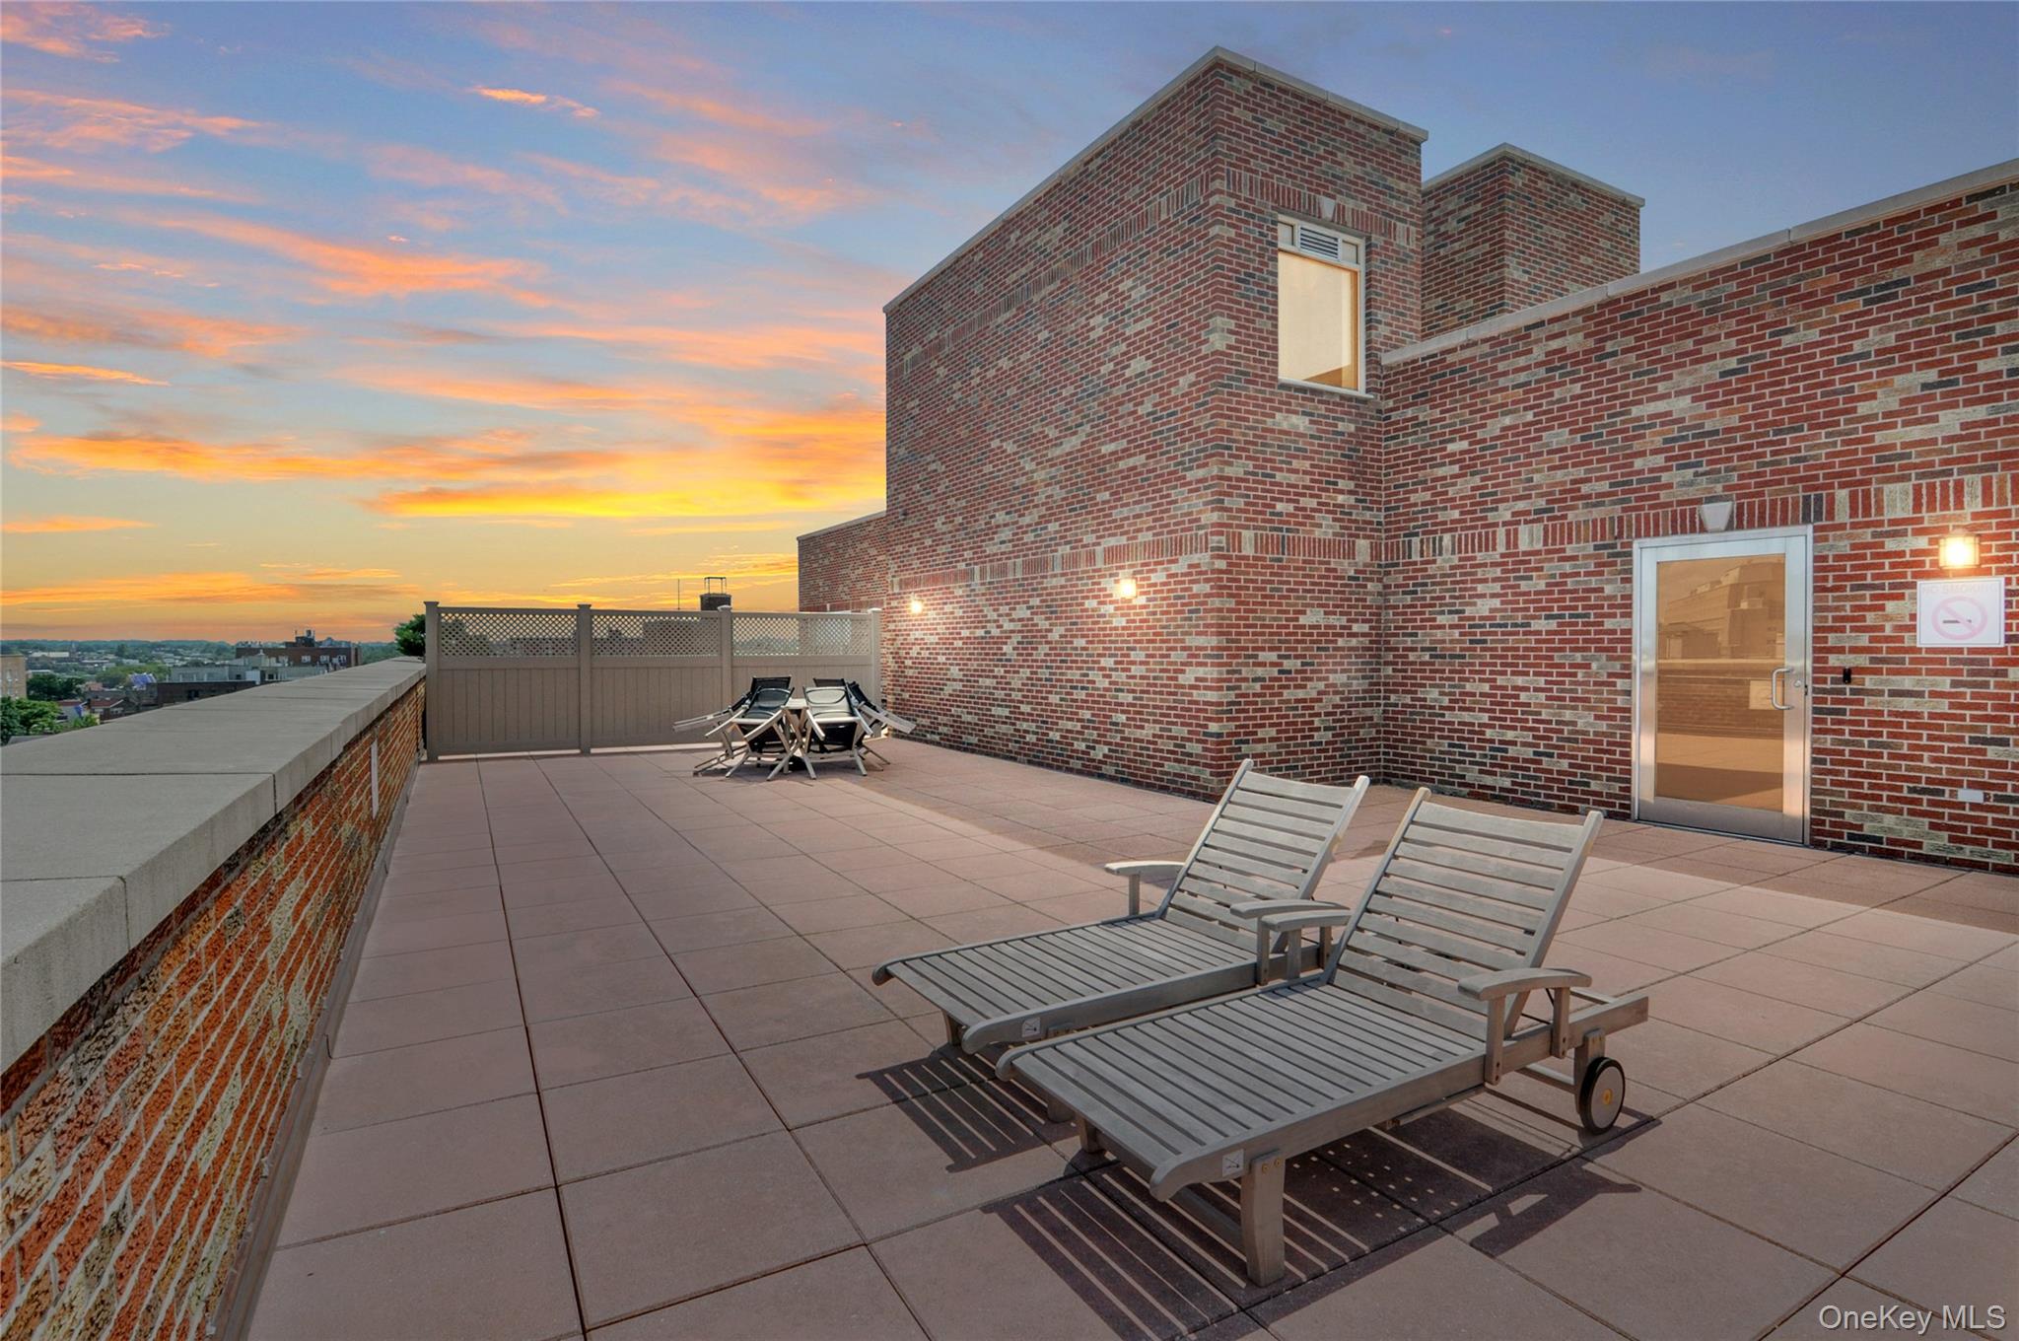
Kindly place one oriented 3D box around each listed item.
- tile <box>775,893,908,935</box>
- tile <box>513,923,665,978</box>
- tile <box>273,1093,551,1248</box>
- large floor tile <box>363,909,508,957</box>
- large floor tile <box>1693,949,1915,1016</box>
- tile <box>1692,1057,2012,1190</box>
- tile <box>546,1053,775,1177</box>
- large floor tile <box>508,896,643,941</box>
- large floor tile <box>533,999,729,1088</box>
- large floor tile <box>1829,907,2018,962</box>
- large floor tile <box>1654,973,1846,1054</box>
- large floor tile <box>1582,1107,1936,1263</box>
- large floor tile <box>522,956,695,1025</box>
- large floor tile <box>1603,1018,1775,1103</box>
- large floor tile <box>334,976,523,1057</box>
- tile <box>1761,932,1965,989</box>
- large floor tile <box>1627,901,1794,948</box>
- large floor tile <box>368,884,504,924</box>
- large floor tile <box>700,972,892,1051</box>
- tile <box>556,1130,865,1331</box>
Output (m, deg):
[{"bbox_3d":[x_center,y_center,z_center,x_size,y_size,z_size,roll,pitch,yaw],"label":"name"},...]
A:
[{"bbox_3d":[-0.912,1.320,4.812,0.606,0.040,0.592,-1,2,-29],"label":"tile"},{"bbox_3d":[-1.998,1.339,4.258,0.612,0.040,0.590,-1,2,-30],"label":"tile"},{"bbox_3d":[-1.624,1.393,2.514,0.612,0.040,0.590,-1,2,-30],"label":"tile"},{"bbox_3d":[-2.858,1.334,4.495,0.601,0.040,0.591,-1,2,-29],"label":"large floor tile"},{"bbox_3d":[3.382,1.353,3.836,0.612,0.040,0.590,-1,2,-30],"label":"large floor tile"},{"bbox_3d":[2.583,1.386,2.749,0.612,0.040,0.590,-1,2,-30],"label":"tile"},{"bbox_3d":[-1.081,1.385,2.778,0.612,0.040,0.590,-1,2,-30],"label":"tile"},{"bbox_3d":[-2.312,1.325,4.763,0.603,0.040,0.592,-1,2,-29],"label":"large floor tile"},{"bbox_3d":[-1.389,1.370,3.267,0.604,0.040,0.592,-1,2,-29],"label":"large floor tile"},{"bbox_3d":[4.480,1.334,4.428,0.612,0.040,0.590,-1,2,-30],"label":"large floor tile"},{"bbox_3d":[2.817,1.354,3.506,0.608,0.040,0.581,-1,2,-31],"label":"large floor tile"},{"bbox_3d":[2.031,1.389,2.439,0.607,0.040,0.579,-1,2,-31],"label":"large floor tile"},{"bbox_3d":[-1.699,1.355,3.772,0.612,0.040,0.590,-1,2,-30],"label":"large floor tile"},{"bbox_3d":[2.270,1.365,3.211,0.608,0.040,0.583,-1,2,-30],"label":"large floor tile"},{"bbox_3d":[-2.238,1.363,3.496,0.612,0.040,0.590,-1,2,-30],"label":"large floor tile"},{"bbox_3d":[3.932,1.343,4.134,0.612,0.040,0.590,-1,2,-30],"label":"tile"},{"bbox_3d":[3.601,1.319,4.575,0.608,0.040,0.582,-1,2,-31],"label":"large floor tile"},{"bbox_3d":[-3.147,1.318,4.961,0.612,0.040,0.590,-1,2,-30],"label":"large floor tile"},{"bbox_3d":[-0.842,1.360,3.540,0.606,0.040,0.592,-1,2,-29],"label":"large floor tile"},{"bbox_3d":[-0.773,1.400,2.273,0.604,0.040,0.590,-1,2,-29],"label":"tile"}]

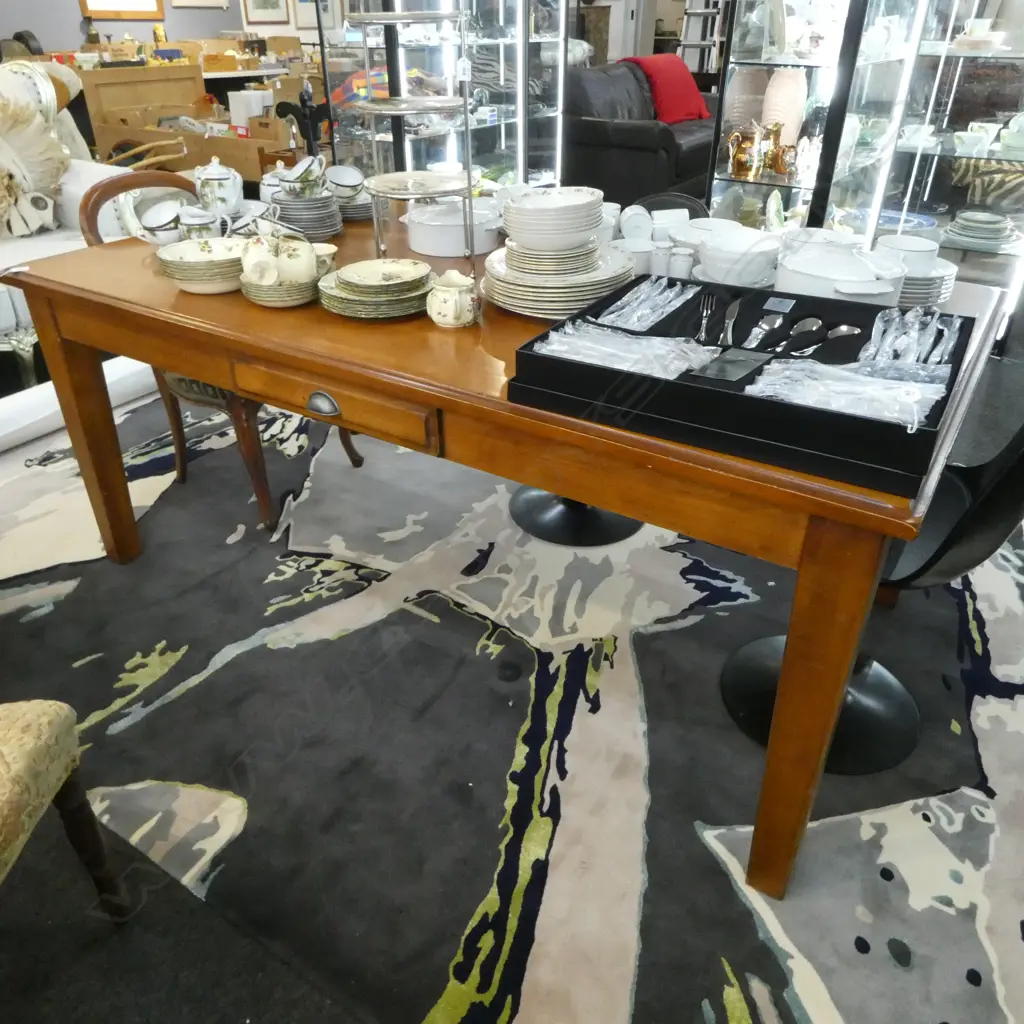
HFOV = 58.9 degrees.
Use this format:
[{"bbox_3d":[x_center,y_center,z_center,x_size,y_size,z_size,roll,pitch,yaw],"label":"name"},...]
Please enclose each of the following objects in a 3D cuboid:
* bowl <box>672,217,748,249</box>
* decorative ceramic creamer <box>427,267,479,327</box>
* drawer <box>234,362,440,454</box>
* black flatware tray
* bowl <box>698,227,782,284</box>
[{"bbox_3d":[0.424,-0.587,1.935,0.155,0.068,0.155,1,32,0],"label":"bowl"},{"bbox_3d":[-0.106,-0.368,1.572,0.086,0.080,0.102,-6,33,-10],"label":"decorative ceramic creamer"},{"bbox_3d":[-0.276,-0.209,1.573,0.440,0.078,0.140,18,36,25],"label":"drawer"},{"bbox_3d":[0.344,-0.224,1.348,0.557,0.088,0.427,16,35,22],"label":"black flatware tray"},{"bbox_3d":[0.452,-0.506,1.804,0.155,0.070,0.155,1,32,0],"label":"bowl"}]

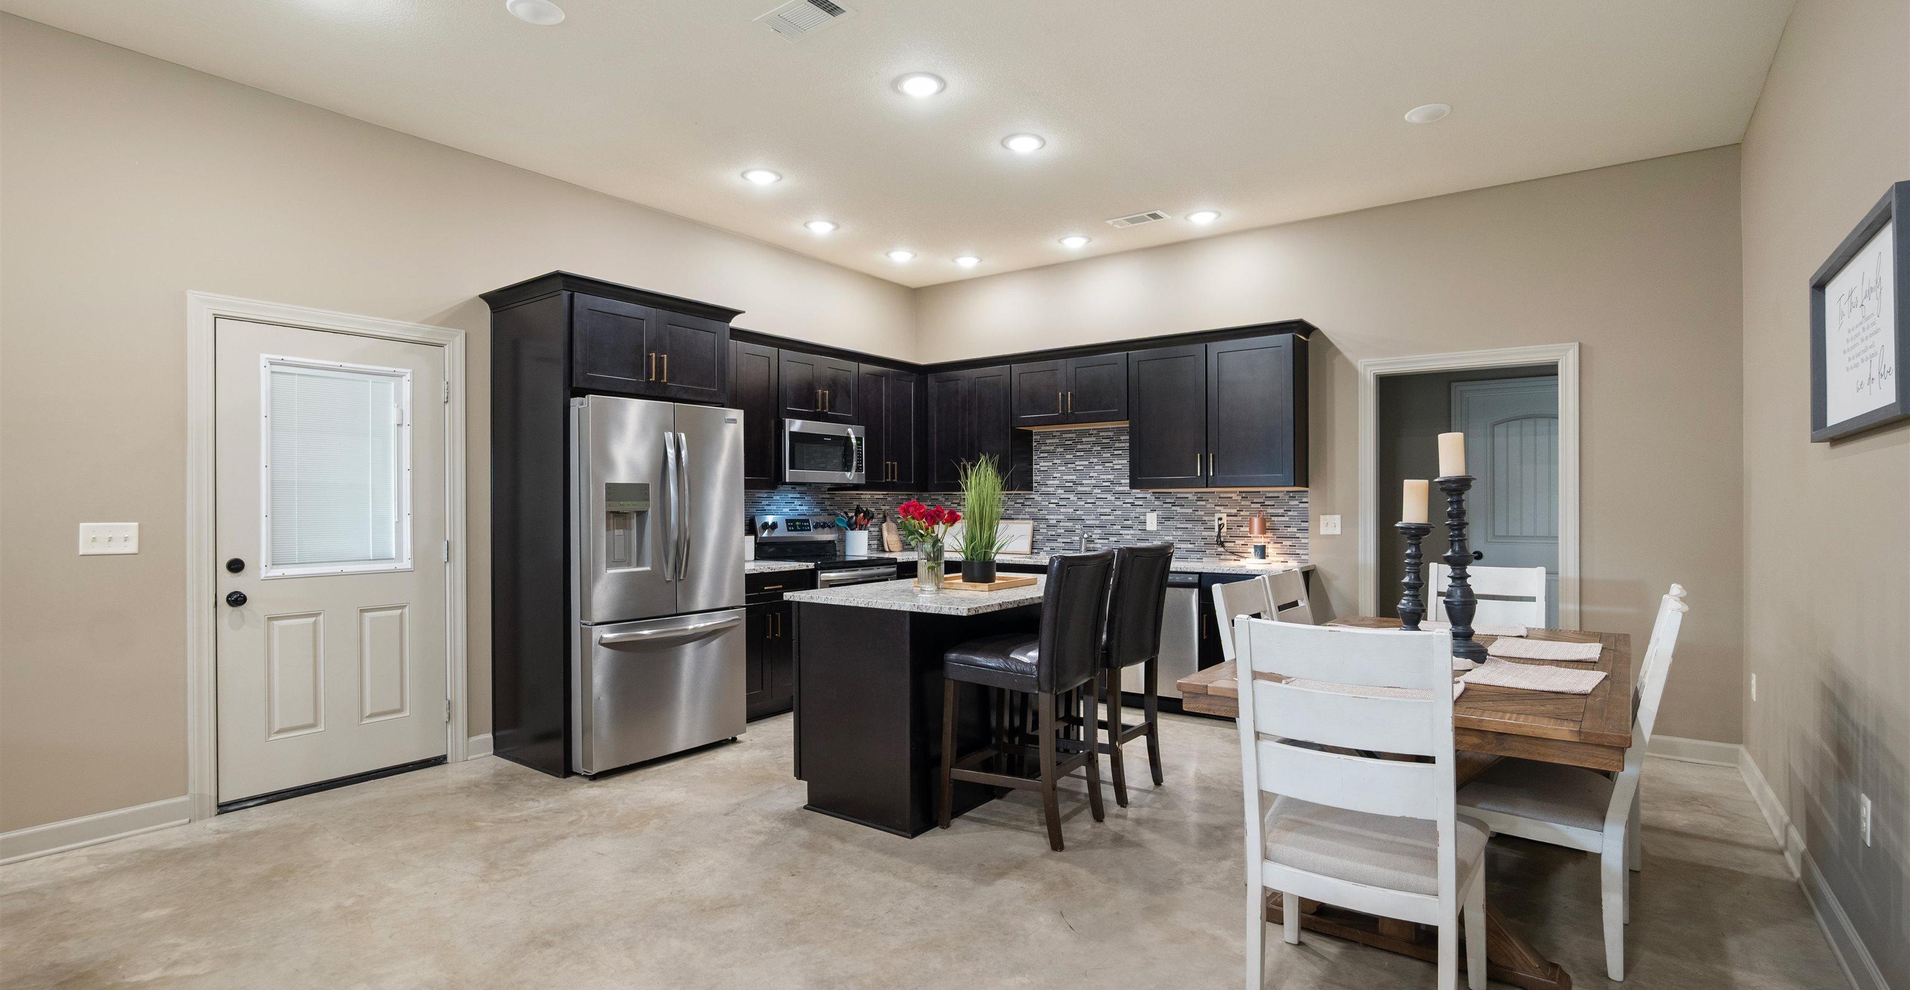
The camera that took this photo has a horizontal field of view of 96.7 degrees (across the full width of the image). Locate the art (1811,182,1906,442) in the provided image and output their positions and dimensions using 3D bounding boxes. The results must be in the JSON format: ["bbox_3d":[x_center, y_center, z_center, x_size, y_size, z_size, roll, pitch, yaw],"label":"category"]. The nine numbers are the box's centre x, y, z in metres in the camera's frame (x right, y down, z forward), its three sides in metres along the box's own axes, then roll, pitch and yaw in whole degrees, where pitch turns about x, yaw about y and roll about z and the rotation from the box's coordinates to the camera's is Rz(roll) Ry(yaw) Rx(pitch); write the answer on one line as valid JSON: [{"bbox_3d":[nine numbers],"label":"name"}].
[{"bbox_3d":[2.355,-0.418,2.213,0.040,0.505,0.998,0,0,38],"label":"art"}]

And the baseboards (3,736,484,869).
[{"bbox_3d":[-2.888,1.264,3.684,0.030,0.115,1.680,0,0,38],"label":"baseboards"}]

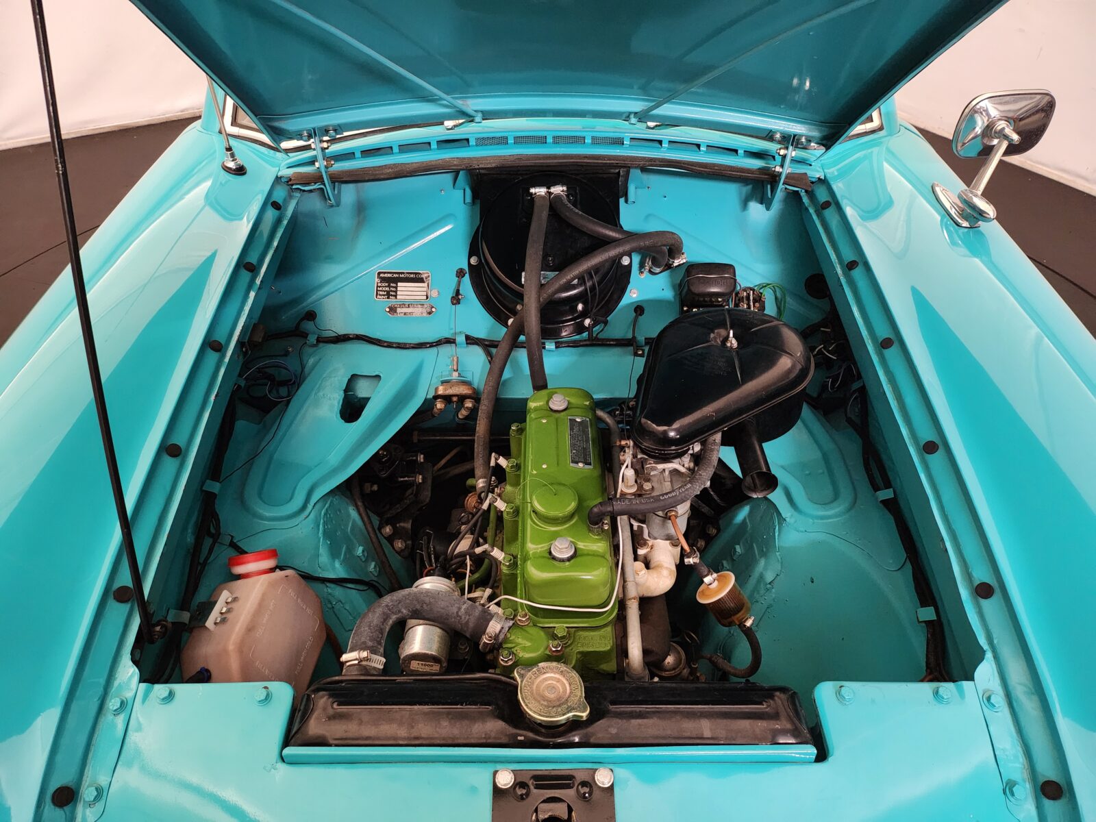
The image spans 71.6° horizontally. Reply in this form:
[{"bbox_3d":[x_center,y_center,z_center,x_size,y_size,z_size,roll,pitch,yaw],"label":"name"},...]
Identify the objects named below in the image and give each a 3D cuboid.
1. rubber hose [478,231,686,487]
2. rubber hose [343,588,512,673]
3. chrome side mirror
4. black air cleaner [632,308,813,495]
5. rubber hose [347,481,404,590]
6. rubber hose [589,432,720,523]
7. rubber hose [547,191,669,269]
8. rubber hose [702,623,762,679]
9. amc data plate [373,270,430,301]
[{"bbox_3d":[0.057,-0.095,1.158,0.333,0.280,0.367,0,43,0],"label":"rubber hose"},{"bbox_3d":[-0.124,0.258,0.853,0.182,0.104,0.149,0,43,0],"label":"rubber hose"},{"bbox_3d":[0.671,-0.381,1.145,0.143,0.205,0.105,-5,43,-5],"label":"chrome side mirror"},{"bbox_3d":[0.228,-0.020,1.000,0.245,0.135,0.270,0,43,0],"label":"black air cleaner"},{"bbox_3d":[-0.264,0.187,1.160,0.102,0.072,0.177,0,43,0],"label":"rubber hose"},{"bbox_3d":[0.138,0.084,0.965,0.176,0.067,0.118,0,43,0],"label":"rubber hose"},{"bbox_3d":[0.100,-0.265,1.193,0.187,0.139,0.096,0,43,0],"label":"rubber hose"},{"bbox_3d":[0.236,0.309,0.975,0.075,0.066,0.045,0,43,0],"label":"rubber hose"},{"bbox_3d":[-0.242,-0.209,1.265,0.092,0.048,0.003,2,0,0],"label":"amc data plate"}]

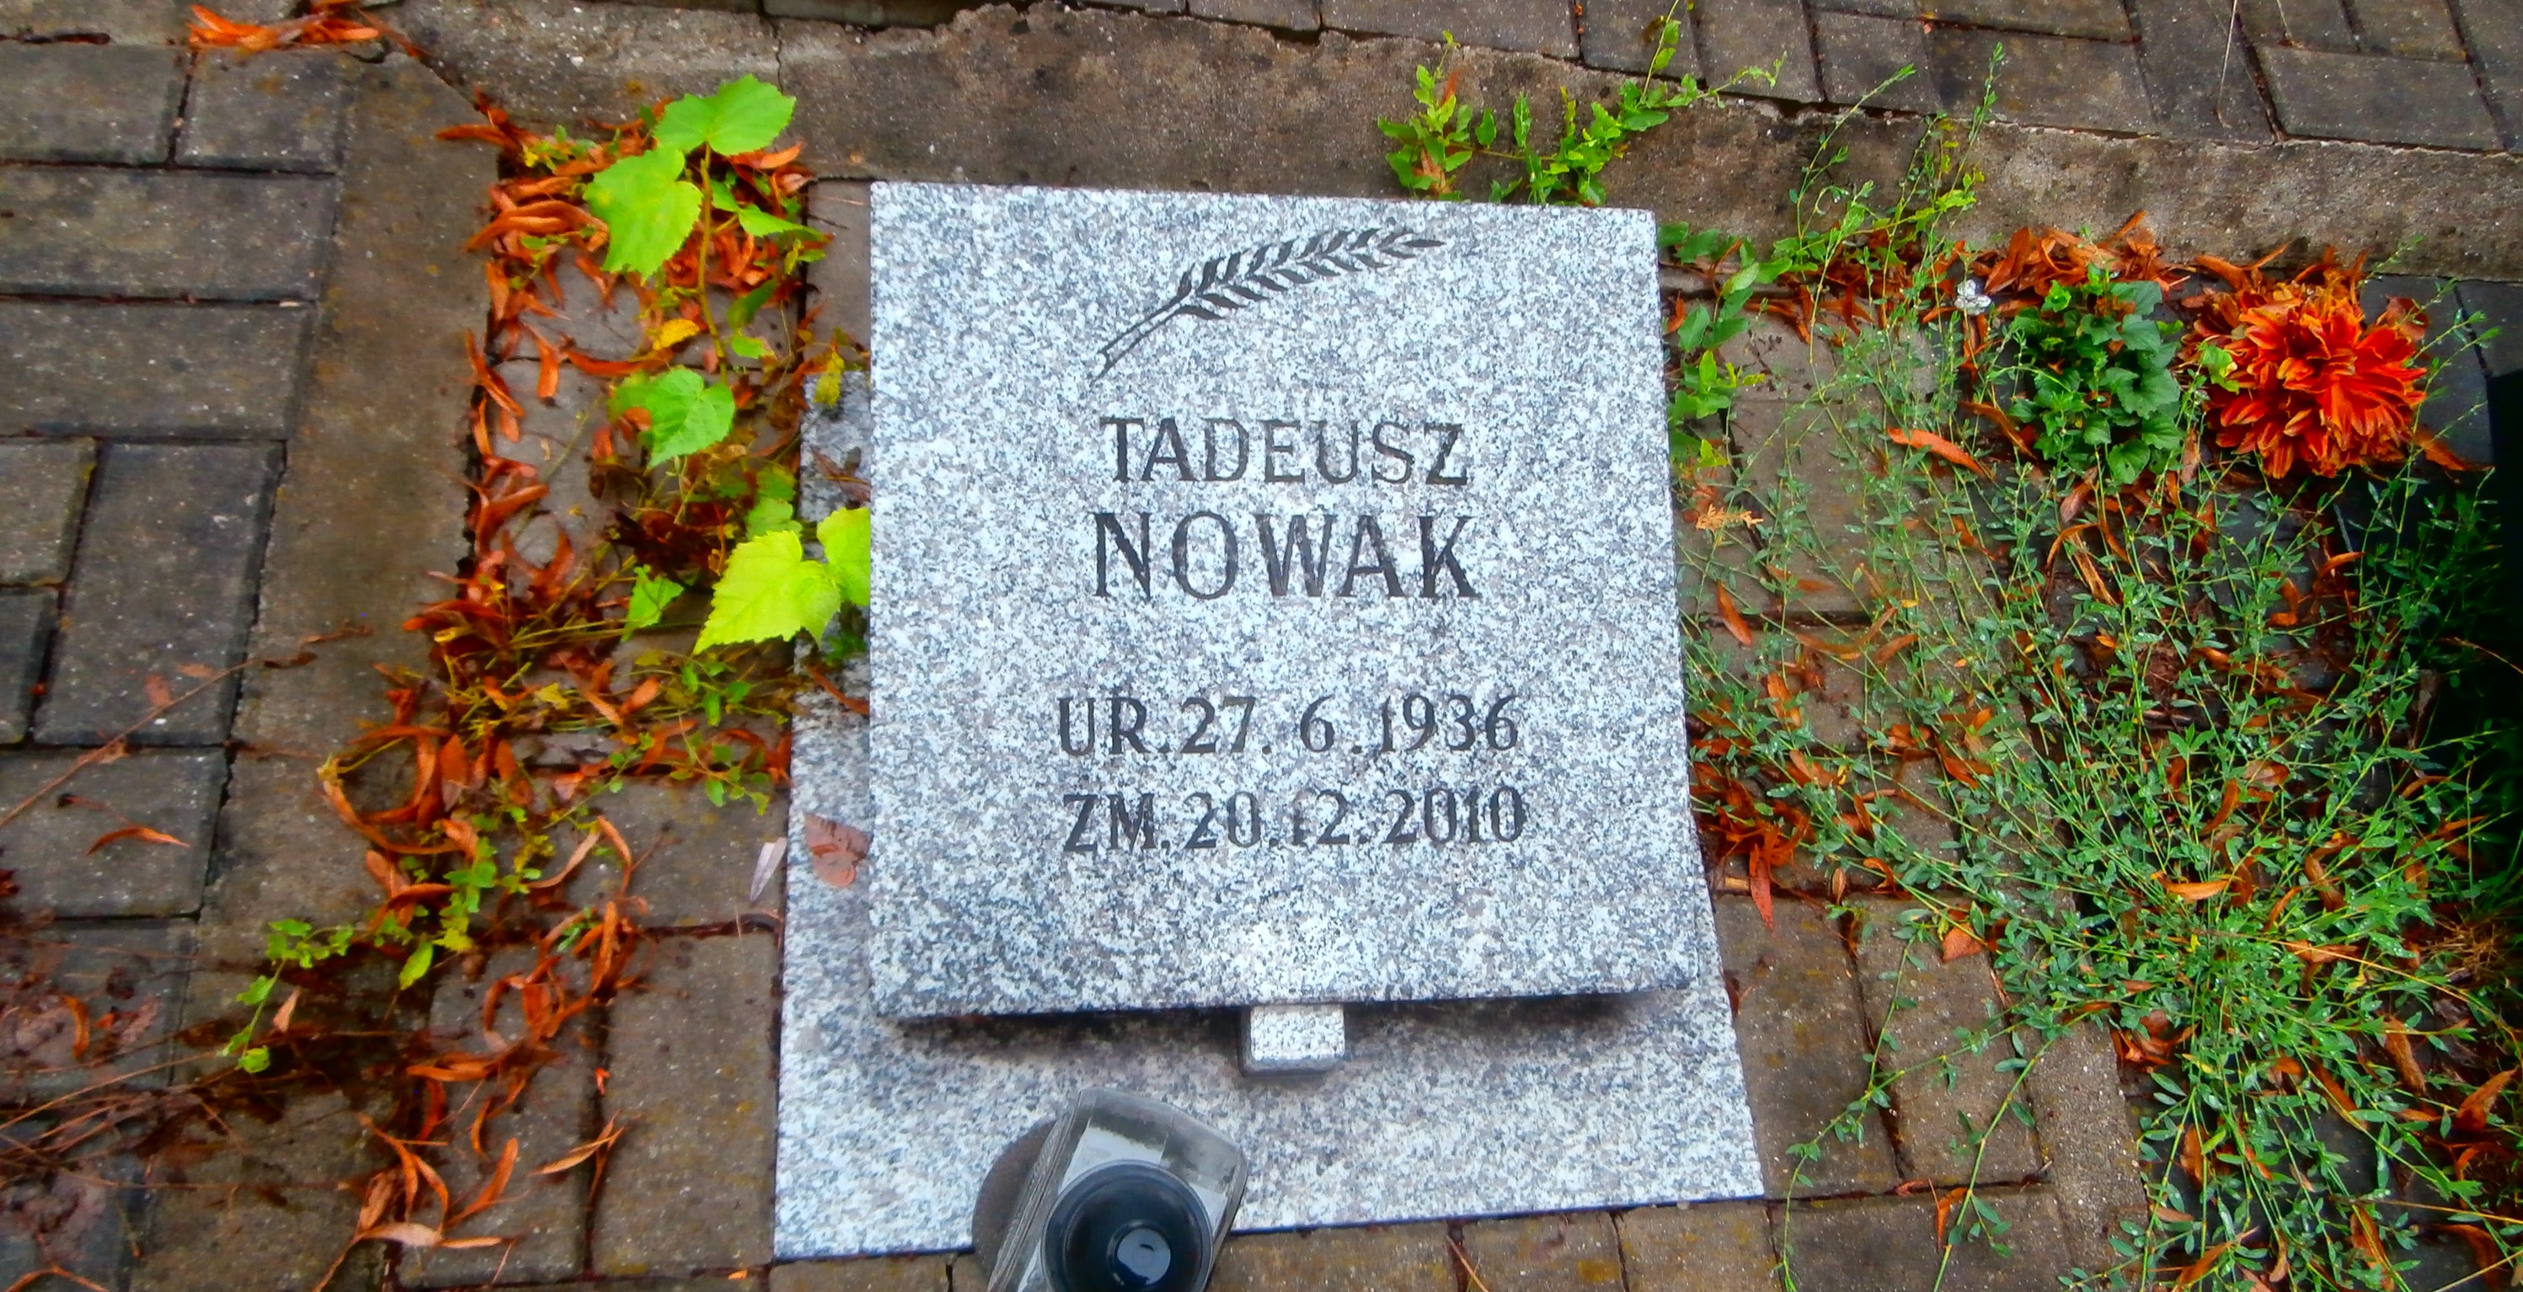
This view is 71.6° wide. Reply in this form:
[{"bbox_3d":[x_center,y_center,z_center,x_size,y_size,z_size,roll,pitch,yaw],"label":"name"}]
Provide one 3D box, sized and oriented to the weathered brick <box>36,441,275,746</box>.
[{"bbox_3d":[-0.665,-0.023,1.077,0.098,0.060,0.198,0,66,-10],"label":"weathered brick"}]

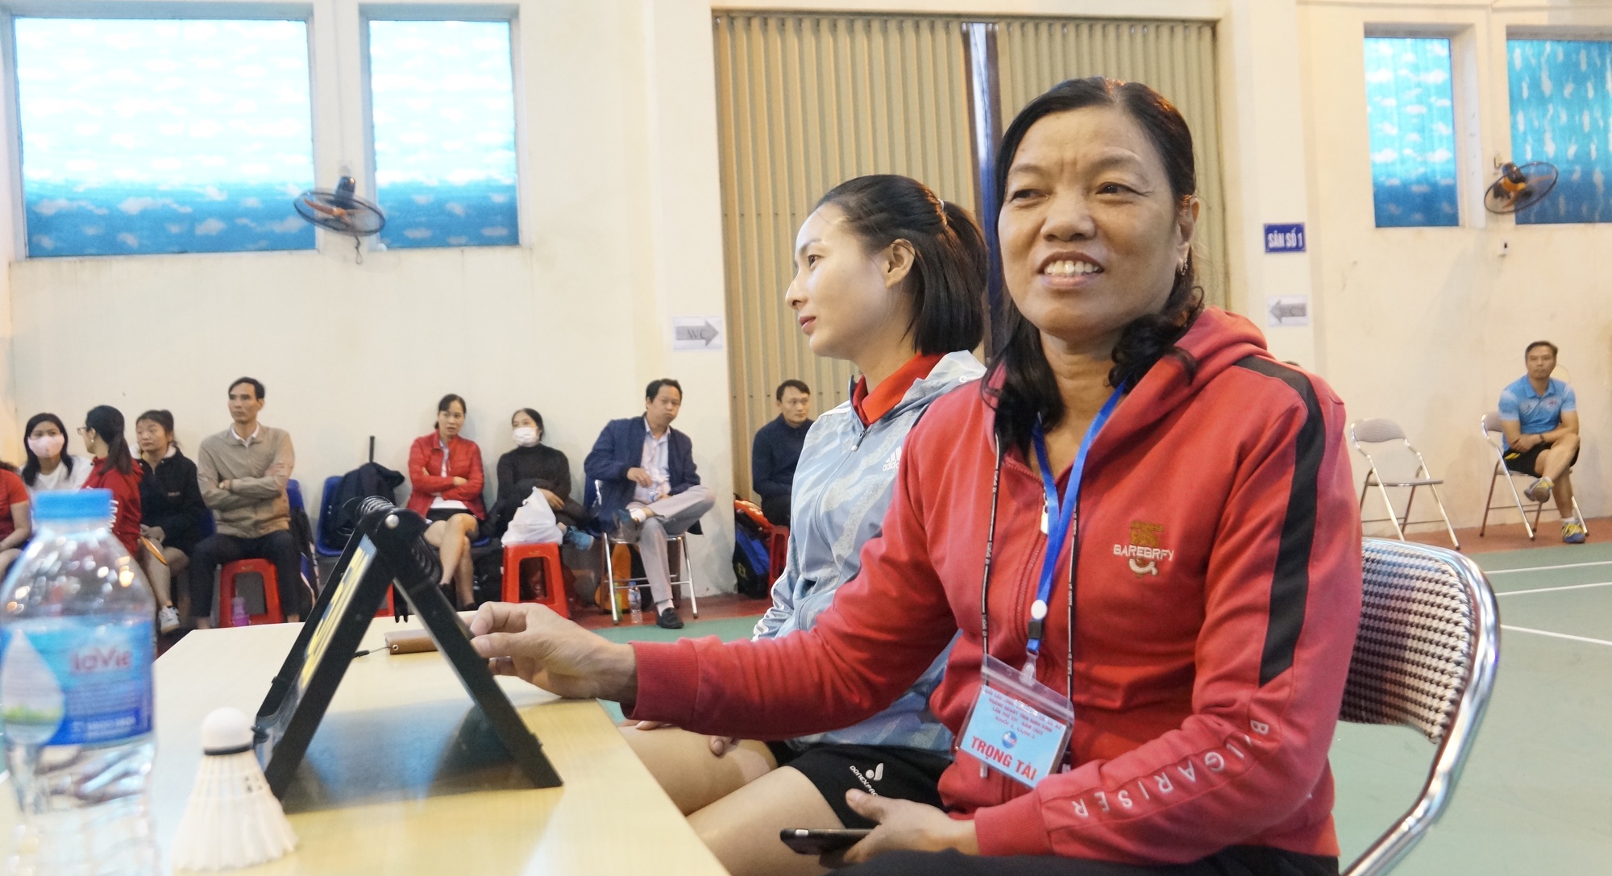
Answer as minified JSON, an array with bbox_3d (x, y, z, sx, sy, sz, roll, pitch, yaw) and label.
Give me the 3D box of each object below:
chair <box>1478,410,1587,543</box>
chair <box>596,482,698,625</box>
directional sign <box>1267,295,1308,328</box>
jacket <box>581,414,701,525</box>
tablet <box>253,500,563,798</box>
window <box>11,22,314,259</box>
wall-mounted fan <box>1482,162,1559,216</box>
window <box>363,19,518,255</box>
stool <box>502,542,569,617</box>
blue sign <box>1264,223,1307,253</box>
[{"bbox_3d":[4.756,0.233,9.674,0.450,0.820,0.500,-3,0,-14],"label":"chair"},{"bbox_3d":[-0.859,0.551,7.885,0.450,0.810,0.520,-3,0,-14],"label":"chair"},{"bbox_3d":[3.192,-0.839,9.751,0.295,0.205,0.010,-3,0,-14],"label":"directional sign"},{"bbox_3d":[-0.868,0.195,7.854,0.600,0.620,0.420,-3,0,-22],"label":"jacket"},{"bbox_3d":[-0.315,0.135,1.099,0.195,0.190,0.375,-3,0,-19],"label":"tablet"},{"bbox_3d":[-3.771,-1.780,8.736,1.610,1.400,0.100,-3,0,-14],"label":"window"},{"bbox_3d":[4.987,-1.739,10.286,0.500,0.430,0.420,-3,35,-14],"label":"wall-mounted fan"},{"bbox_3d":[-2.172,-1.811,8.818,0.870,1.420,0.120,-3,0,-14],"label":"window"},{"bbox_3d":[-1.479,0.784,8.034,0.350,0.440,0.350,-3,0,-14],"label":"stool"},{"bbox_3d":[3.169,-1.319,9.748,0.295,0.195,0.015,-3,0,-14],"label":"blue sign"}]

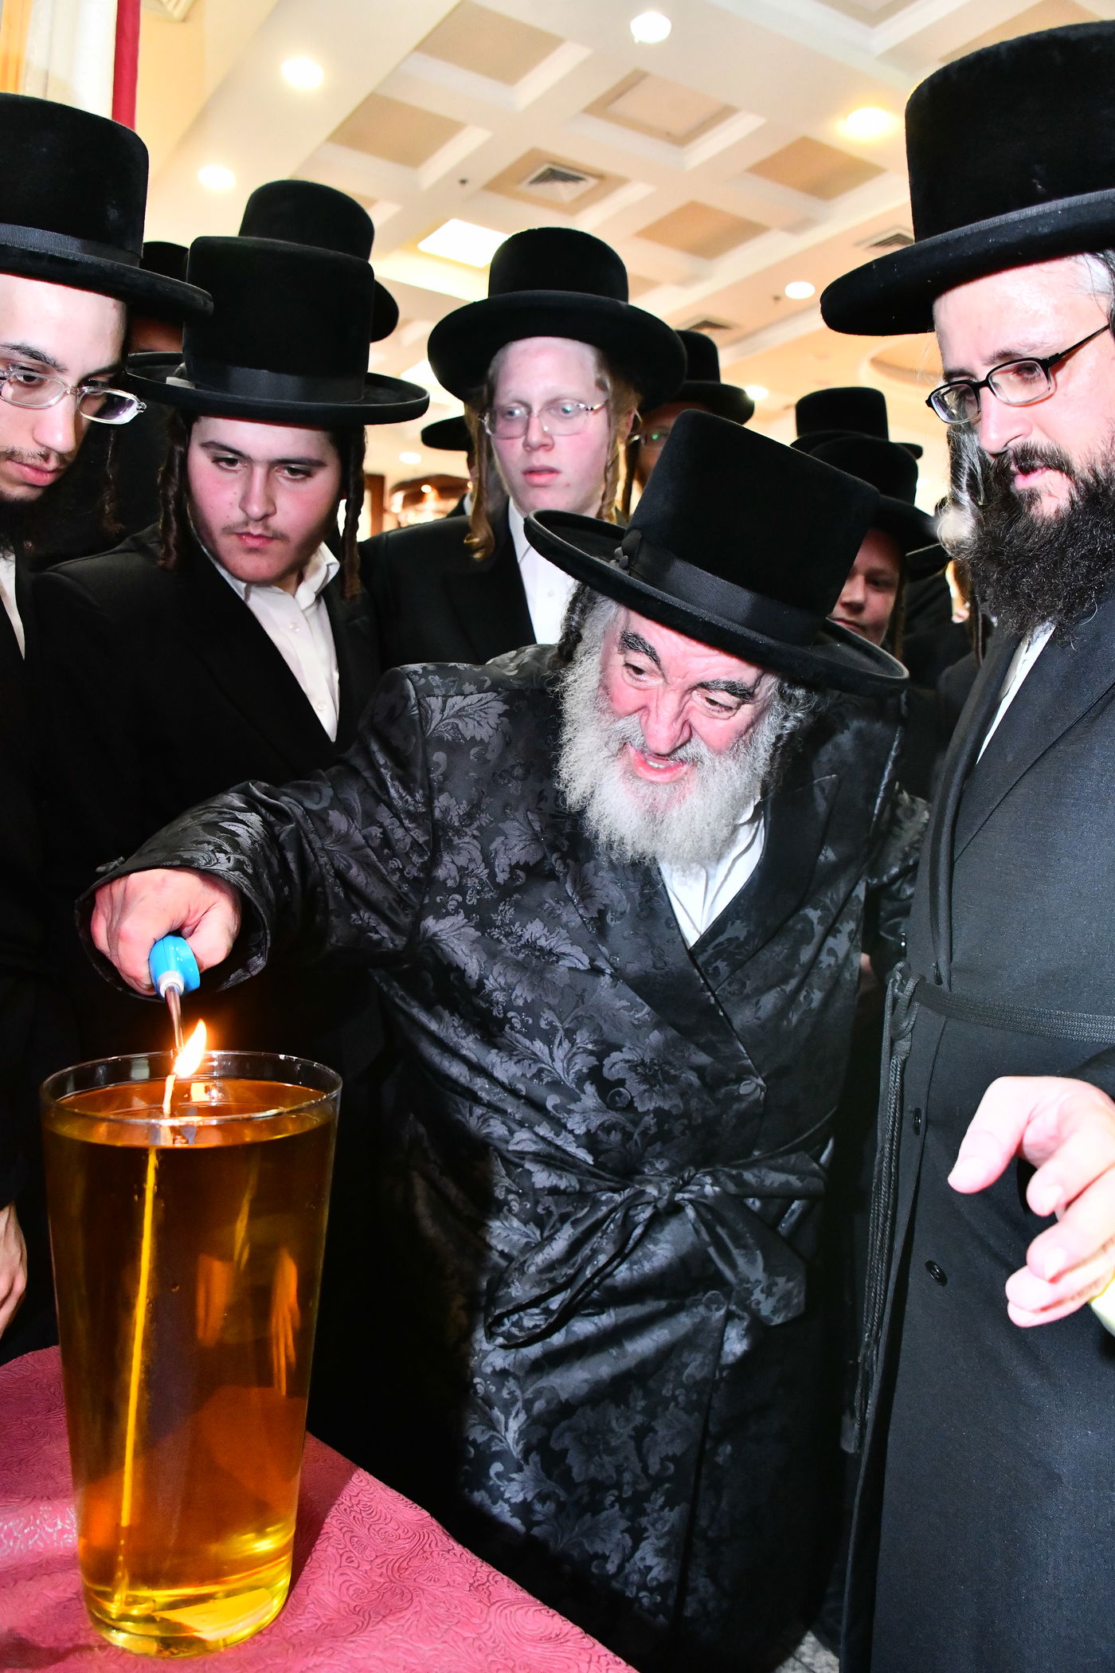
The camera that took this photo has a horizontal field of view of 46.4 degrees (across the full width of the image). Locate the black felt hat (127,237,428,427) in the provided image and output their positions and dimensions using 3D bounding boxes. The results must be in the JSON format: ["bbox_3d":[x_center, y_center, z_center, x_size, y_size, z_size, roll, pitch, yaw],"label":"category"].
[{"bbox_3d":[-0.267,-0.502,1.280,0.300,0.145,0.335,7,24,-9],"label":"black felt hat"}]

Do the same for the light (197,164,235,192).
[{"bbox_3d":[-1.619,-3.124,6.171,0.170,0.060,0.170,2,2,0],"label":"light"}]

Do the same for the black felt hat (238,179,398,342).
[{"bbox_3d":[-0.339,-0.752,1.700,0.300,0.145,0.335,9,10,-15],"label":"black felt hat"}]

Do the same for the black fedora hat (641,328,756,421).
[{"bbox_3d":[0.211,-0.840,2.400,0.300,0.145,0.335,2,10,10],"label":"black fedora hat"}]

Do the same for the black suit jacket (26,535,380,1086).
[{"bbox_3d":[-0.372,0.082,1.403,0.460,0.820,0.270,0,3,-40],"label":"black suit jacket"}]

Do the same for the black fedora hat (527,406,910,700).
[{"bbox_3d":[0.145,-0.241,1.040,0.330,0.155,0.360,21,19,1],"label":"black fedora hat"}]

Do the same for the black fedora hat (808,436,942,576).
[{"bbox_3d":[0.470,-0.548,2.080,0.300,0.145,0.335,13,12,32],"label":"black fedora hat"}]

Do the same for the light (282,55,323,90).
[{"bbox_3d":[-1.022,-3.063,5.217,0.170,0.060,0.170,2,2,0],"label":"light"}]

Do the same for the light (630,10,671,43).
[{"bbox_3d":[0.344,-3.000,4.817,0.170,0.060,0.170,2,2,0],"label":"light"}]

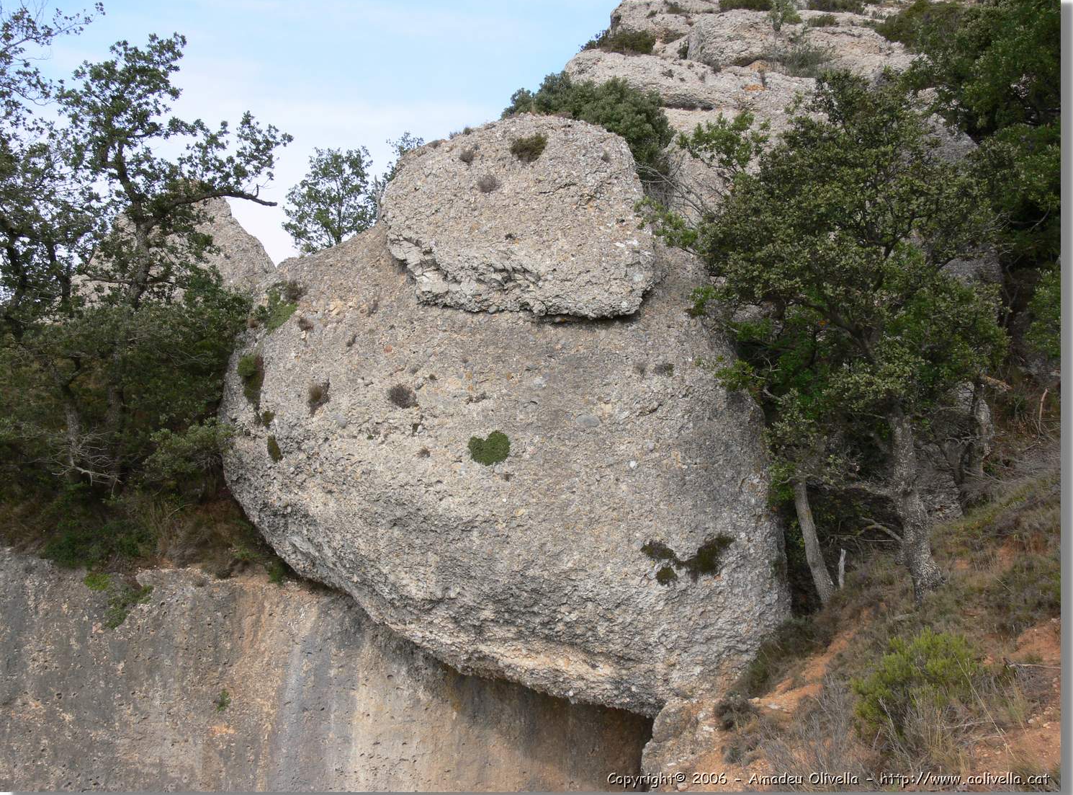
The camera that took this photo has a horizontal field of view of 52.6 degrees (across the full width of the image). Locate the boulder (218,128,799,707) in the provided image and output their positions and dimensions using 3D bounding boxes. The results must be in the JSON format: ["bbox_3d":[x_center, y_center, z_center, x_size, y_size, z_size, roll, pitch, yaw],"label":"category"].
[{"bbox_3d":[-0.310,0.170,10.900,5.400,5.650,4.500,0,-4,0],"label":"boulder"}]

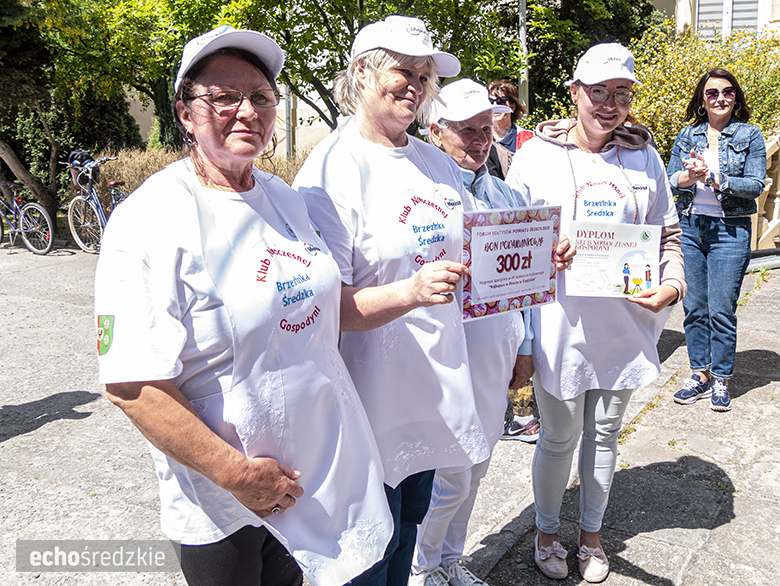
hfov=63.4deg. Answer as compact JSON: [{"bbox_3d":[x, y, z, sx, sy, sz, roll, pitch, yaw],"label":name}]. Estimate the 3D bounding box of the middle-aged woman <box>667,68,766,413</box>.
[{"bbox_3d":[1.640,-0.240,3.200,0.500,1.700,0.400,6,15,29],"label":"middle-aged woman"}]

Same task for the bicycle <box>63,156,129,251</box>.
[{"bbox_3d":[-3.500,-1.100,7.850,0.620,1.090,1.750,0,13,6],"label":"bicycle"}]

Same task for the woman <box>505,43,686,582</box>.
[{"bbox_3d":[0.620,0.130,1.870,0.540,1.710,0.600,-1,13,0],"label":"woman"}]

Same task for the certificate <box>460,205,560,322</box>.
[{"bbox_3d":[0.256,-0.065,1.300,0.300,0.213,0.010,-9,14,-37],"label":"certificate"}]

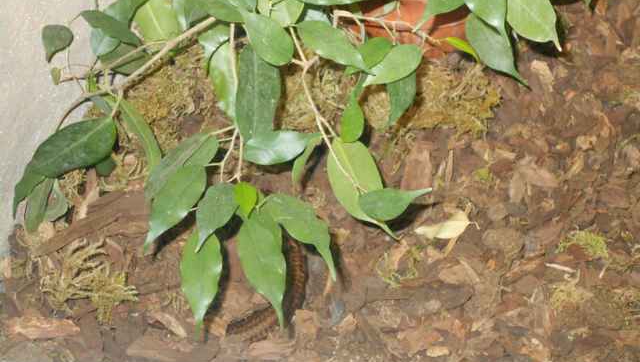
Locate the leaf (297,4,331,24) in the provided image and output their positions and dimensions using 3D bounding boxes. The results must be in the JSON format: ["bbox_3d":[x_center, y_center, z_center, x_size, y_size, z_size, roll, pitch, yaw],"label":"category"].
[{"bbox_3d":[-0.004,-0.130,1.155,0.026,0.012,0.042,-16,76,-3],"label":"leaf"}]

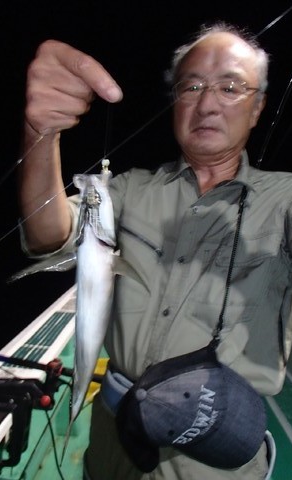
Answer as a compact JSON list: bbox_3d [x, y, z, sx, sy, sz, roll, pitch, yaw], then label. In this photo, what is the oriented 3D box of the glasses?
[{"bbox_3d":[0.134,-0.274,0.738,0.138,0.043,0.133,8,18,18],"label":"glasses"}]

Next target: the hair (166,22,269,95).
[{"bbox_3d":[0.148,-0.334,0.776,0.184,0.168,0.178,8,18,18],"label":"hair"}]

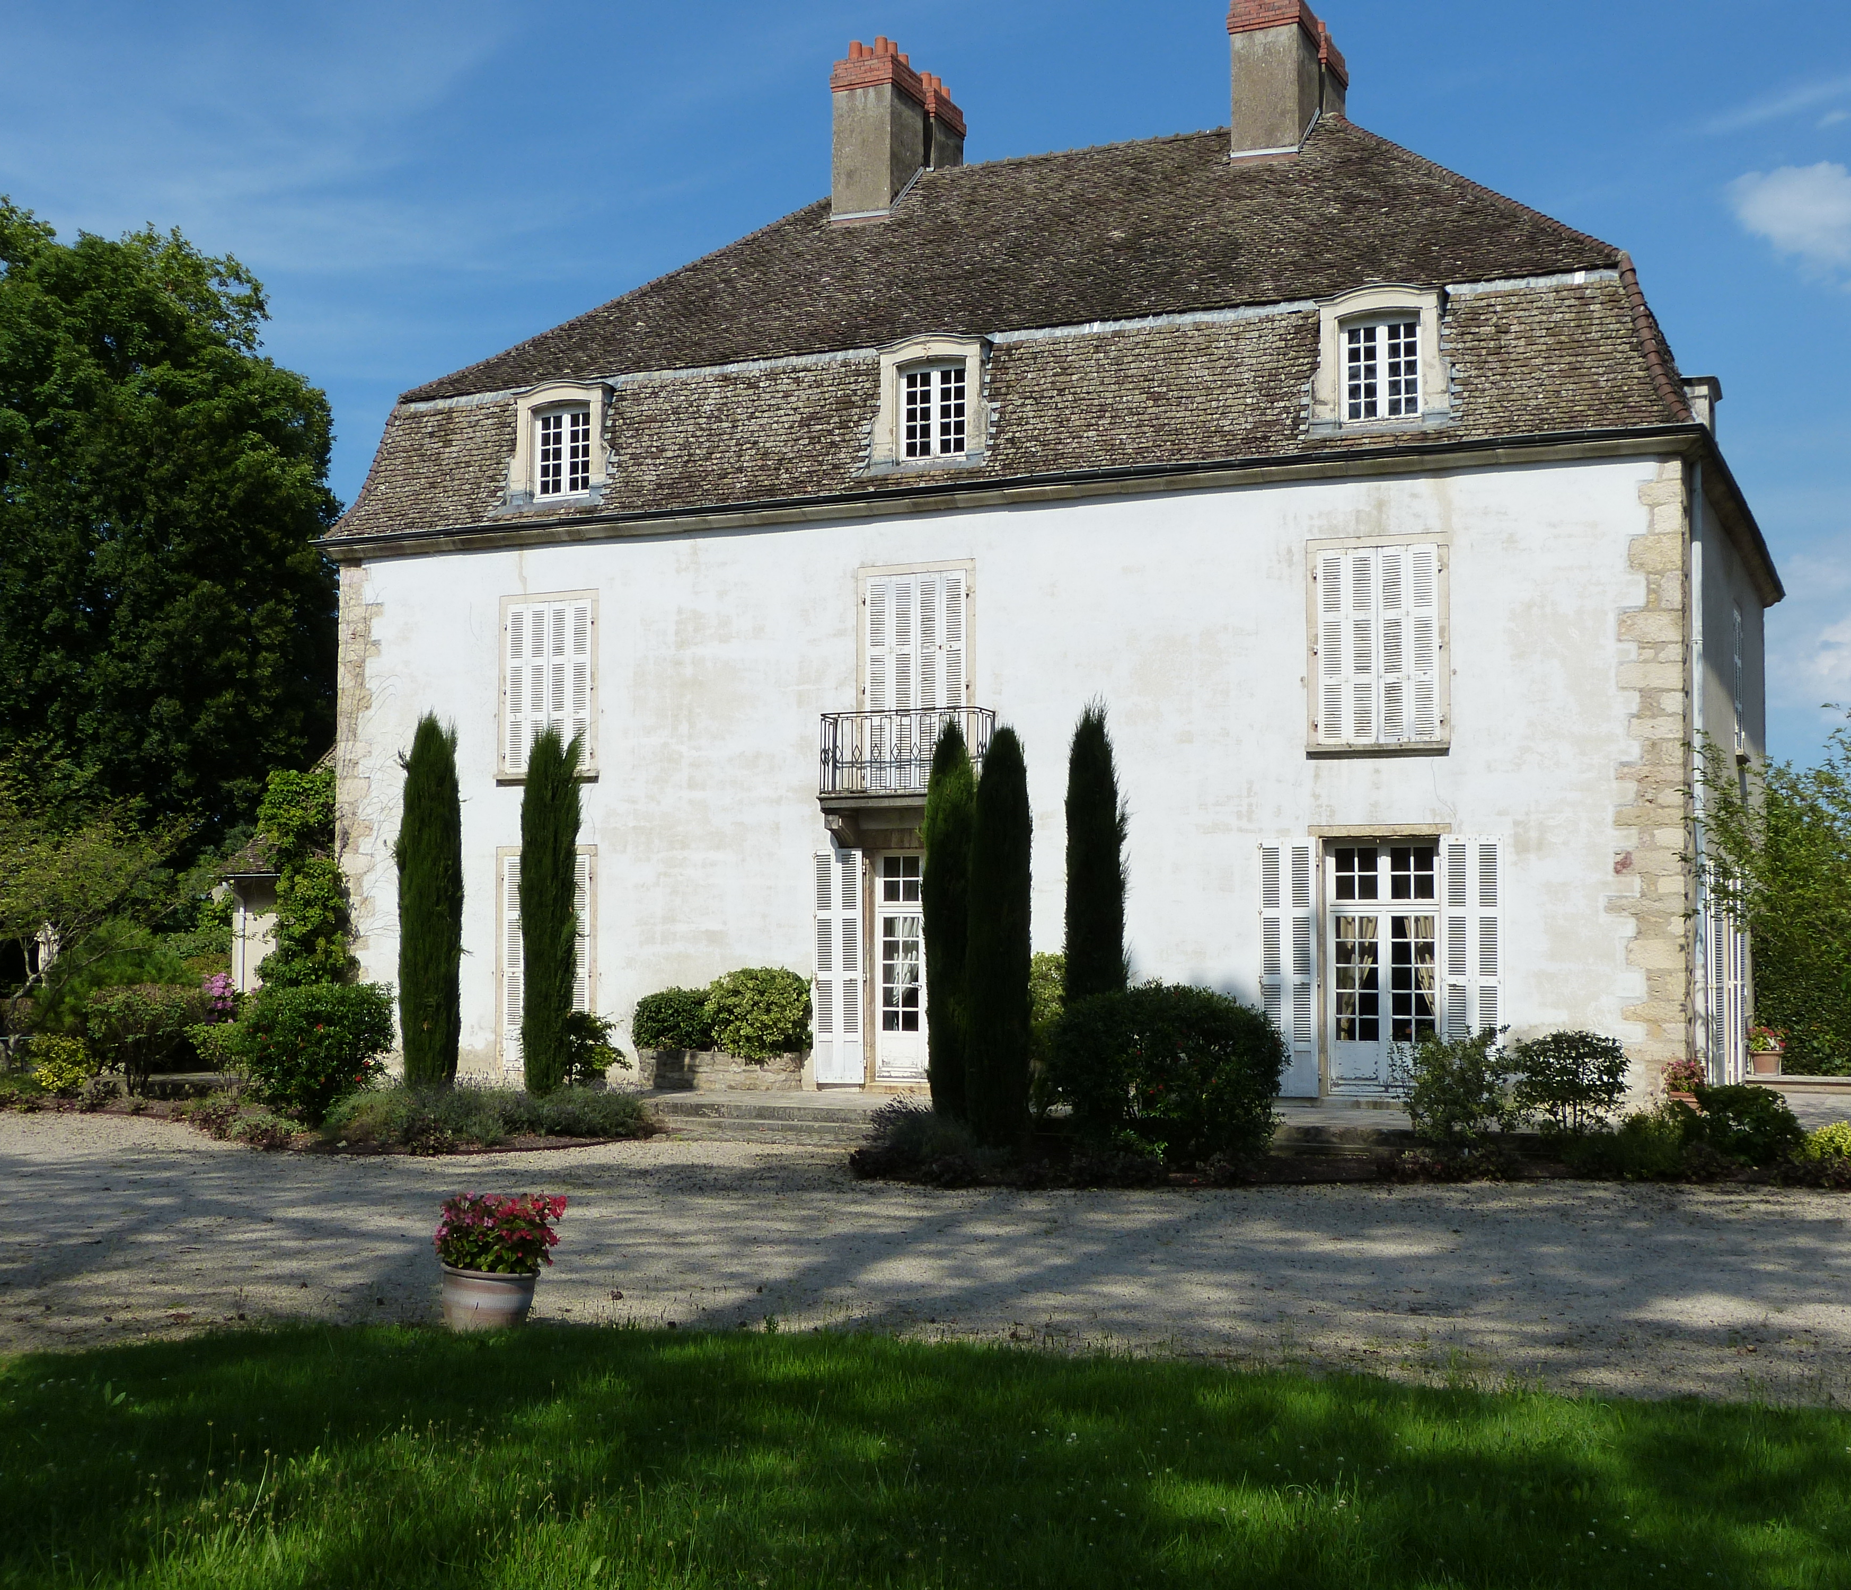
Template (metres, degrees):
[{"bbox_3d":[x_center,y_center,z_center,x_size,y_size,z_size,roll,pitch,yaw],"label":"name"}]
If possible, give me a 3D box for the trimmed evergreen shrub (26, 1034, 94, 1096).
[{"bbox_3d":[-11.355,3.542,29.735,0.913,0.804,0.867,-2,-4,24],"label":"trimmed evergreen shrub"}]

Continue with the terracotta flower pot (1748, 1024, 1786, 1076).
[{"bbox_3d":[9.643,2.923,25.971,0.434,0.593,0.434,-1,-4,24],"label":"terracotta flower pot"}]

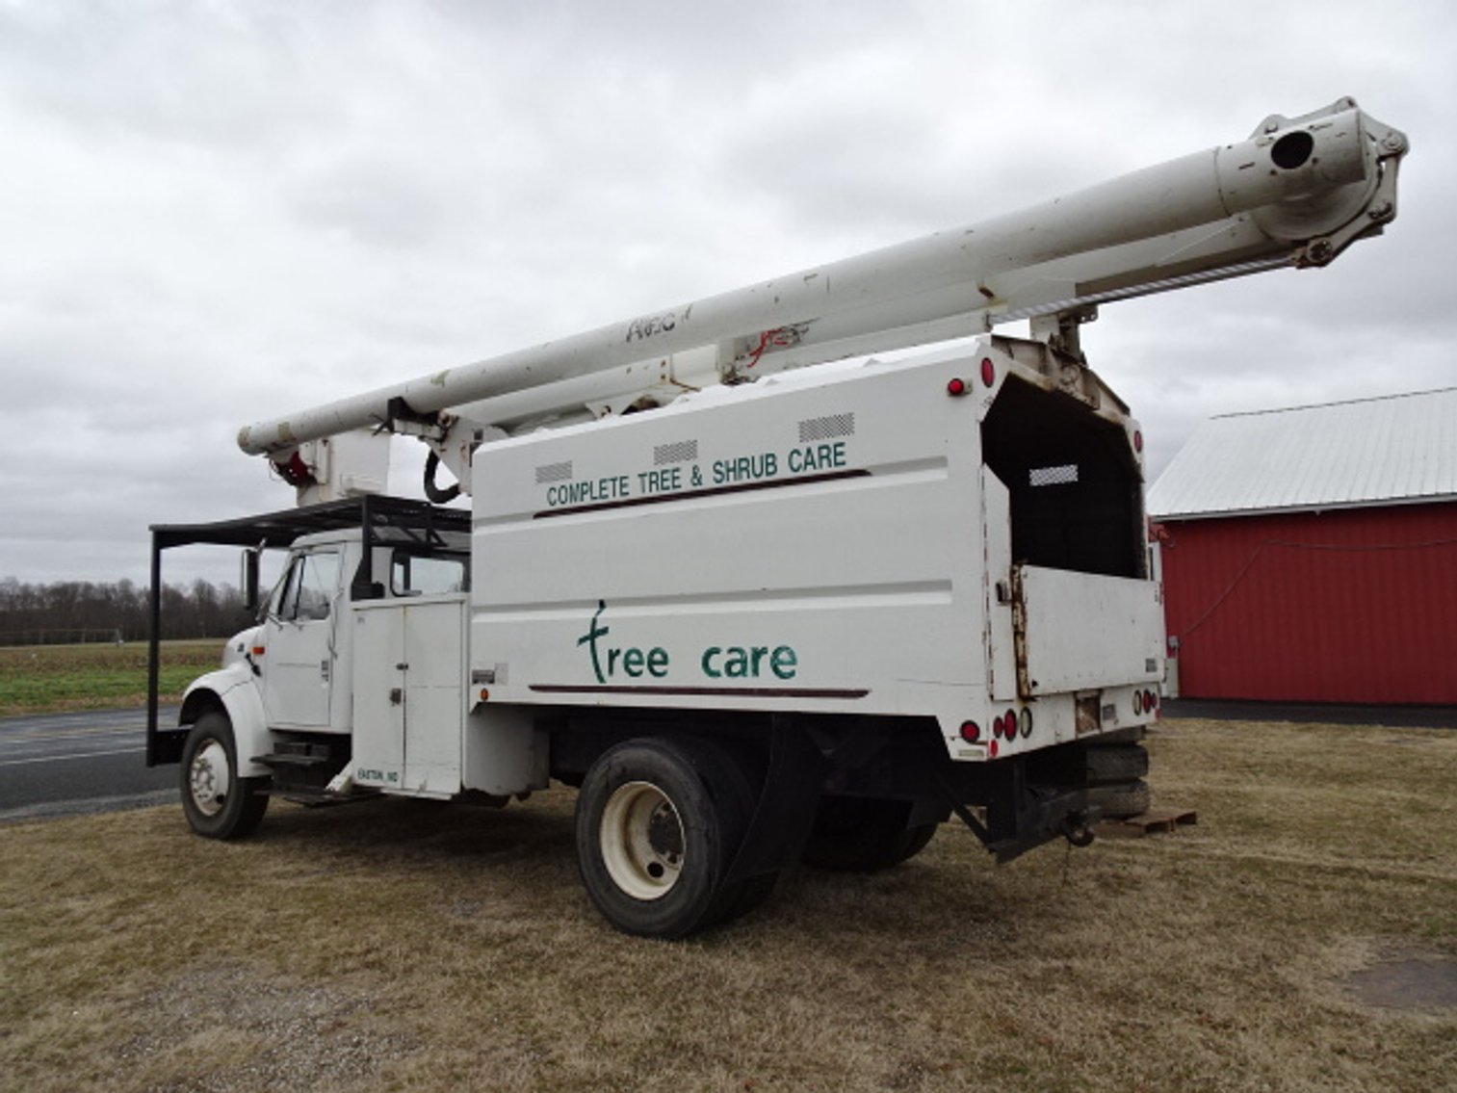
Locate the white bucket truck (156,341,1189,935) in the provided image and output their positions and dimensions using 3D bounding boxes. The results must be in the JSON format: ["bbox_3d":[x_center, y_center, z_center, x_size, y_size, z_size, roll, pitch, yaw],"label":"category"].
[{"bbox_3d":[-1.238,0.800,7.554,7.950,2.870,2.500,-5,-7,37],"label":"white bucket truck"}]

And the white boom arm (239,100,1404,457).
[{"bbox_3d":[-0.945,-1.218,7.145,9.630,0.683,0.739,-5,-7,39],"label":"white boom arm"}]

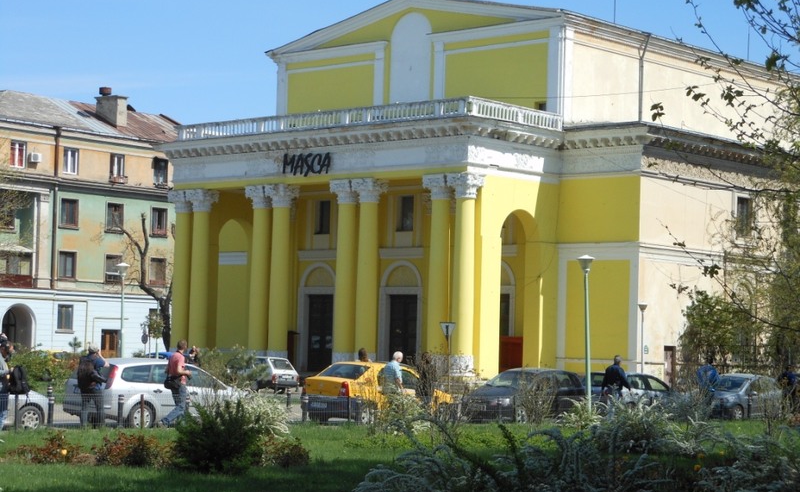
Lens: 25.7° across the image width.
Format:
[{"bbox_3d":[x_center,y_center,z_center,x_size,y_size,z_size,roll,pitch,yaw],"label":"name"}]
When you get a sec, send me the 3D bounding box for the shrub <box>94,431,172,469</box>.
[{"bbox_3d":[-3.598,2.732,23.674,0.978,0.408,0.800,2,-4,0],"label":"shrub"}]

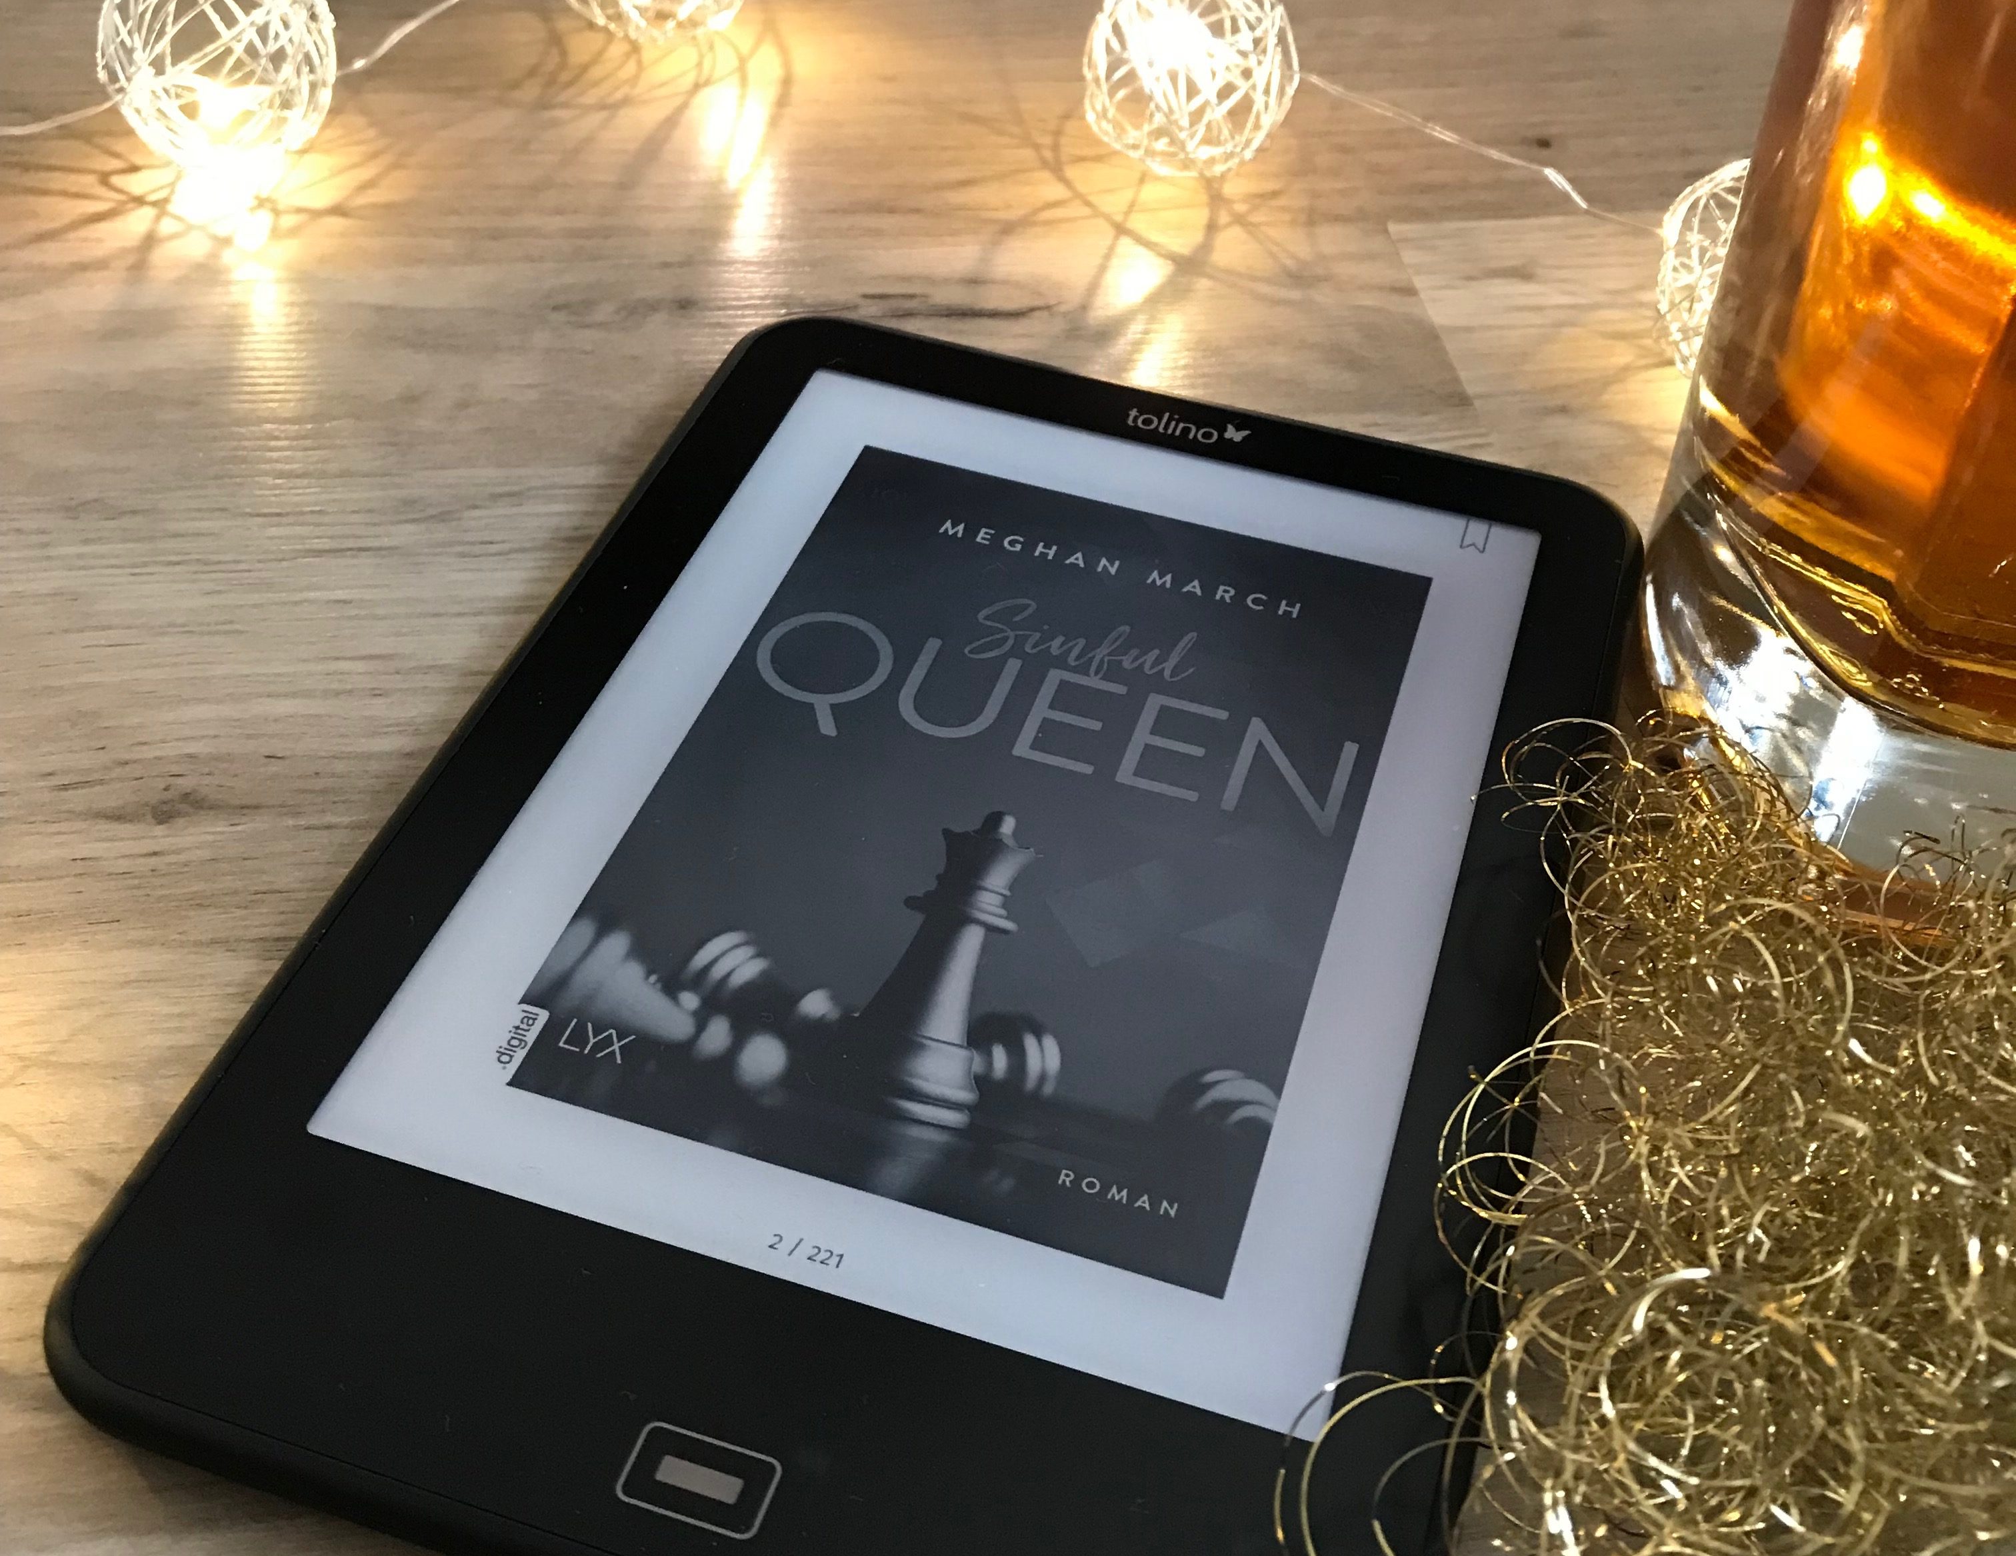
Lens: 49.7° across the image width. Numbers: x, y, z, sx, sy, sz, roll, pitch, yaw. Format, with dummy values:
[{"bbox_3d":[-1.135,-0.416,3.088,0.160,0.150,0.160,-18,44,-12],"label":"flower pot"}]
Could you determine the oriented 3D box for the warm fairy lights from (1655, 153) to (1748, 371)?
[{"bbox_3d":[0.100,-0.065,0.281,0.032,0.032,0.032,3,45,0],"label":"warm fairy lights"}]

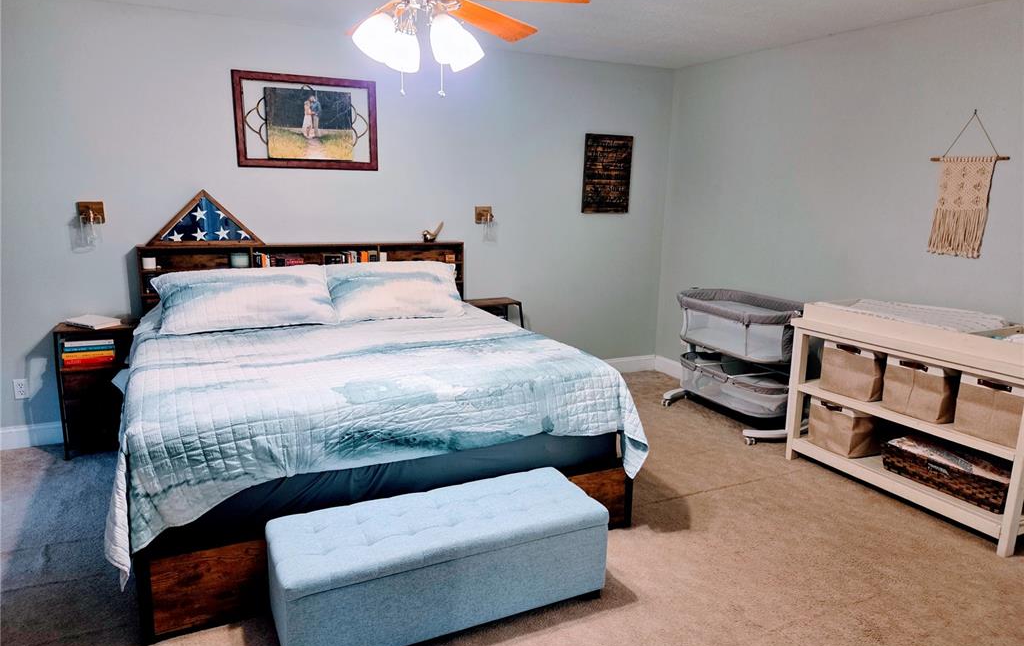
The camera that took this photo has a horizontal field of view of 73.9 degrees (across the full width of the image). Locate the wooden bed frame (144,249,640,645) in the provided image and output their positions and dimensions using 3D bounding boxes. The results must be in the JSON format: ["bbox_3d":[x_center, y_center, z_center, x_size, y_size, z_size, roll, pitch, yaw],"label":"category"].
[{"bbox_3d":[-0.784,0.247,3.506,2.080,1.150,2.130,-4,13,-26],"label":"wooden bed frame"}]

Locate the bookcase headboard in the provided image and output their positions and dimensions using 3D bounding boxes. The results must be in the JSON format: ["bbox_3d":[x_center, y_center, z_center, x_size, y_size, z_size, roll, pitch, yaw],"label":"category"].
[{"bbox_3d":[-1.251,0.056,4.405,1.985,1.138,0.115,-4,13,-26],"label":"bookcase headboard"}]

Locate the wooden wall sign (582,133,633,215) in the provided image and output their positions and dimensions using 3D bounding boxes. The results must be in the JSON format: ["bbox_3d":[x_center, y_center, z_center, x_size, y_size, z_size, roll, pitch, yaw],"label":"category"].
[{"bbox_3d":[0.728,-1.133,5.202,0.430,0.578,0.025,-4,13,-26],"label":"wooden wall sign"}]

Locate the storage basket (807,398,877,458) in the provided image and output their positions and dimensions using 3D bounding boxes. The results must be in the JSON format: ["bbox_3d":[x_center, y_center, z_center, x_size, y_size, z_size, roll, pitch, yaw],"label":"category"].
[{"bbox_3d":[1.893,0.557,3.790,0.350,0.255,0.275,-4,13,-26],"label":"storage basket"}]

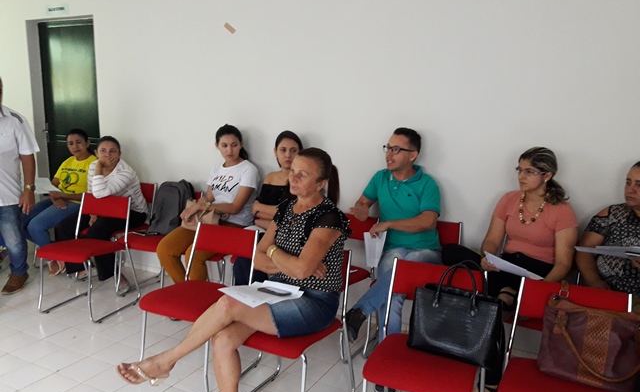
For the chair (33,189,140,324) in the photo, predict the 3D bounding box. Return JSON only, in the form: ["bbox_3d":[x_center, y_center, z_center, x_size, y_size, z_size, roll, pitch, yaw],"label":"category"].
[{"bbox_3d":[-1.613,0.401,3.623,0.449,0.777,0.497,5,11,18],"label":"chair"}]

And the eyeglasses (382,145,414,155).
[{"bbox_3d":[0.464,-0.265,2.984,0.145,0.048,0.140,4,7,-36],"label":"eyeglasses"}]

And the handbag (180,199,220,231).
[{"bbox_3d":[-0.809,0.128,3.527,0.261,0.193,0.116,6,11,23],"label":"handbag"}]

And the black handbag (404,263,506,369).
[{"bbox_3d":[0.578,0.495,2.225,0.347,0.357,0.164,7,11,27],"label":"black handbag"}]

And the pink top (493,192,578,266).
[{"bbox_3d":[1.142,0.172,2.732,0.430,0.420,0.270,9,13,37],"label":"pink top"}]

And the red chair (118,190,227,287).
[{"bbox_3d":[-1.213,0.372,3.997,0.480,0.776,0.525,7,12,27],"label":"red chair"}]

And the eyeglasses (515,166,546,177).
[{"bbox_3d":[1.092,-0.124,2.673,0.140,0.042,0.140,-2,16,-34],"label":"eyeglasses"}]

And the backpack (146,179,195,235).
[{"bbox_3d":[-1.141,0.092,3.909,0.261,0.405,0.183,6,1,21],"label":"backpack"}]

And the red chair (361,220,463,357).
[{"bbox_3d":[0.565,0.566,3.081,0.449,0.777,0.497,6,11,24],"label":"red chair"}]

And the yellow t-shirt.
[{"bbox_3d":[-2.014,-0.116,4.299,0.357,0.463,0.222,5,11,17],"label":"yellow t-shirt"}]

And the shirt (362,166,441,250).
[{"bbox_3d":[0.483,0.080,3.067,0.460,0.490,0.280,11,14,42],"label":"shirt"}]

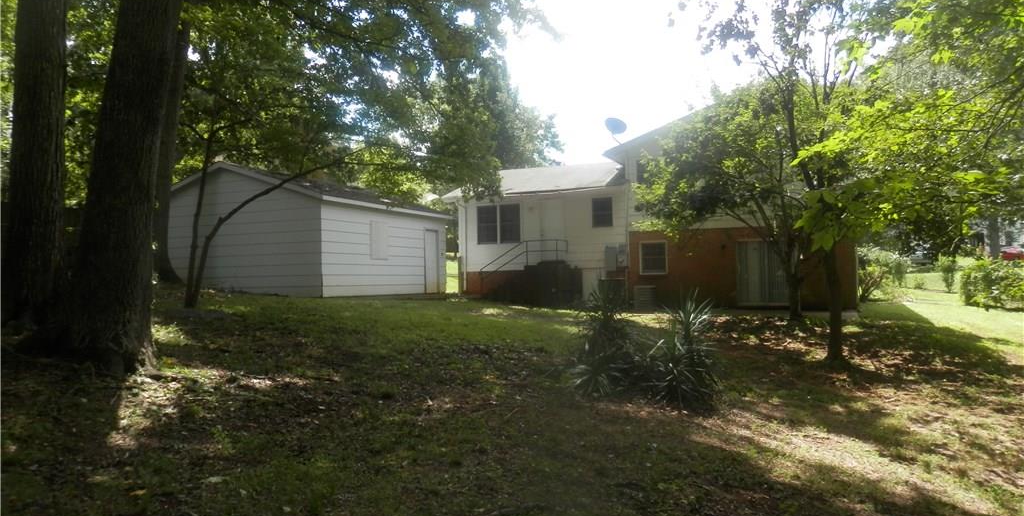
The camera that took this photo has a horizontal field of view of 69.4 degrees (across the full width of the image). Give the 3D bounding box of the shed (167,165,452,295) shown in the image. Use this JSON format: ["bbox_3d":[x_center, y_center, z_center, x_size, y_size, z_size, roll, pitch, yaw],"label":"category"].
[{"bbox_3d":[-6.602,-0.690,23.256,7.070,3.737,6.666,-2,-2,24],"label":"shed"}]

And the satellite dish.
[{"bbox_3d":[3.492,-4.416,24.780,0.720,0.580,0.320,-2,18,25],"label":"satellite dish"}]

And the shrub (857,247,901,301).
[{"bbox_3d":[12.815,0.545,26.000,1.750,1.900,1.600,-2,-2,26],"label":"shrub"}]

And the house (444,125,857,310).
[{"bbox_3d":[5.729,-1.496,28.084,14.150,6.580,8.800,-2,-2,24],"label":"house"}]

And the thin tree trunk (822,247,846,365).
[{"bbox_3d":[4.677,0.680,10.700,0.240,1.750,0.210,-1,-2,23],"label":"thin tree trunk"}]

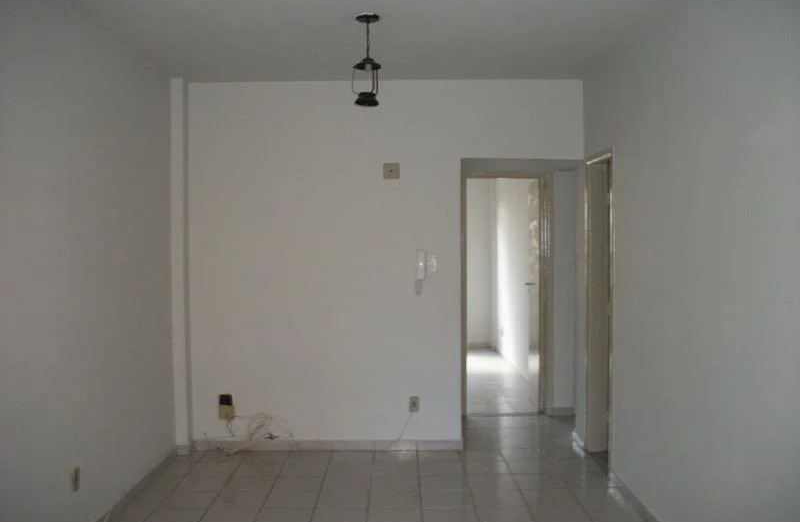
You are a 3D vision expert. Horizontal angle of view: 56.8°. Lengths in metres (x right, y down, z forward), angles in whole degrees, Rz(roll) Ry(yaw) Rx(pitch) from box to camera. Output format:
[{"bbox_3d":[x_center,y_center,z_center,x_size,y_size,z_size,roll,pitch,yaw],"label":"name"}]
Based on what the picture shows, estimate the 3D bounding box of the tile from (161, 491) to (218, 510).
[{"bbox_3d":[-1.275,1.444,4.455,0.307,0.010,0.285,0,2,0],"label":"tile"}]

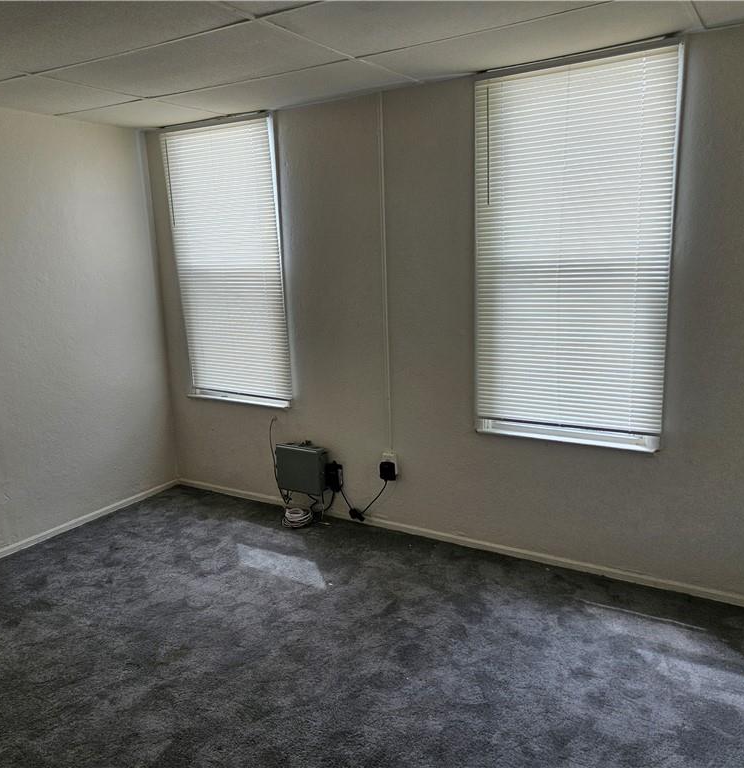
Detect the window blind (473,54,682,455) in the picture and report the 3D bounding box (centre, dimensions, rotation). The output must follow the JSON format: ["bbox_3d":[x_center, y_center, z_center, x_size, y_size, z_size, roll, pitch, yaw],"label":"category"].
[{"bbox_3d":[0.873,-0.553,3.054,0.880,1.675,0.090,5,13,31],"label":"window blind"}]

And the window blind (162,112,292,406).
[{"bbox_3d":[-0.881,-0.716,4.113,0.860,1.635,0.060,5,13,31],"label":"window blind"}]

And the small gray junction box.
[{"bbox_3d":[-0.408,0.507,4.021,0.308,0.265,0.095,5,13,31],"label":"small gray junction box"}]

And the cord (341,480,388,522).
[{"bbox_3d":[-0.046,0.654,3.831,0.285,0.250,0.060,5,13,31],"label":"cord"}]

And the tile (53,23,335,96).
[{"bbox_3d":[-0.743,-1.303,2.779,1.219,0.020,0.610,5,13,31],"label":"tile"}]

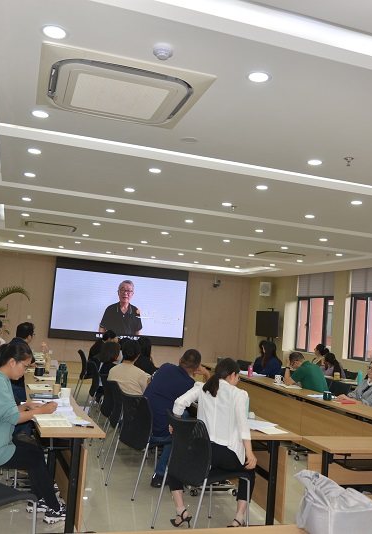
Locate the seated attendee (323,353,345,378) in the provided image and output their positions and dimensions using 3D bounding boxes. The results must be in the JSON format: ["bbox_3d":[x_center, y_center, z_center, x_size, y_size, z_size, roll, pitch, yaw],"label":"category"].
[{"bbox_3d":[2.414,2.000,8.926,0.711,1.146,0.464,3,-6,17],"label":"seated attendee"}]

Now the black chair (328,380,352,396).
[{"bbox_3d":[1.808,1.931,6.985,0.550,0.860,0.470,6,-6,-17],"label":"black chair"}]

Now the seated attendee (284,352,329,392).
[{"bbox_3d":[1.442,1.672,6.612,0.751,1.195,0.514,3,-5,15],"label":"seated attendee"}]

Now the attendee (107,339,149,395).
[{"bbox_3d":[-0.518,1.426,5.775,0.500,1.270,0.720,2,-6,28],"label":"attendee"}]

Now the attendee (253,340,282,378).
[{"bbox_3d":[1.115,1.730,7.845,0.711,1.255,0.474,1,-6,31],"label":"attendee"}]

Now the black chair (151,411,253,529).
[{"bbox_3d":[0.115,1.510,3.910,0.560,0.860,0.470,8,-6,-34],"label":"black chair"}]

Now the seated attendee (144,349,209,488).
[{"bbox_3d":[-0.130,1.395,4.943,0.550,1.240,0.750,0,-7,42],"label":"seated attendee"}]

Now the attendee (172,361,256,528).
[{"bbox_3d":[0.236,1.337,4.055,0.620,1.250,0.660,5,-5,0],"label":"attendee"}]

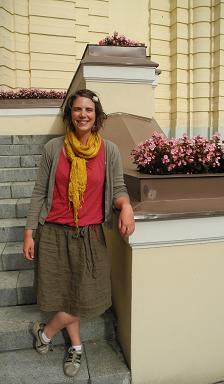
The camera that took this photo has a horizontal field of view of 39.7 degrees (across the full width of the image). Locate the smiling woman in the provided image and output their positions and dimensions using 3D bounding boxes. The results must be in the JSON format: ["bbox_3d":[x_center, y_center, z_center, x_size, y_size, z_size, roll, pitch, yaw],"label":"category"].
[{"bbox_3d":[-0.199,0.246,1.851,0.650,1.650,0.380,-1,8,-5],"label":"smiling woman"}]

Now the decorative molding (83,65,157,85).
[{"bbox_3d":[0.098,-1.385,3.720,0.880,0.195,0.130,-2,8,-10],"label":"decorative molding"}]

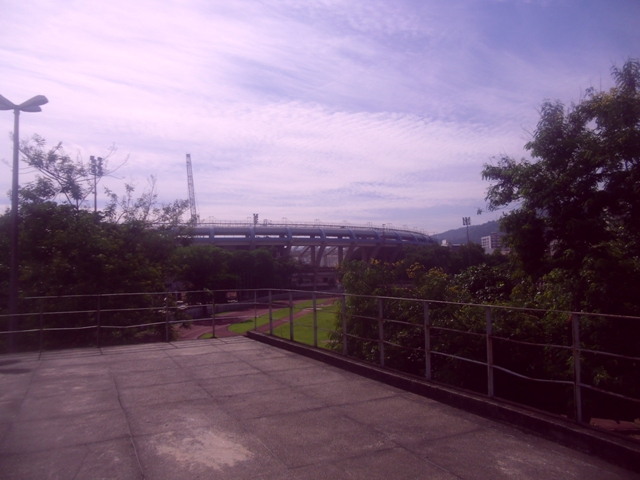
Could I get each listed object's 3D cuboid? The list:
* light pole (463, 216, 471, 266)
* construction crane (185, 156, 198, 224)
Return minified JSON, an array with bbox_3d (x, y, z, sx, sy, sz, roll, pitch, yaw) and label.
[{"bbox_3d":[49.918,5.313,167.916,2.600,26.600,0.900,-3,-4,30],"label":"light pole"},{"bbox_3d":[-71.208,-11.677,281.190,14.000,73.900,10.000,-3,-4,30],"label":"construction crane"}]

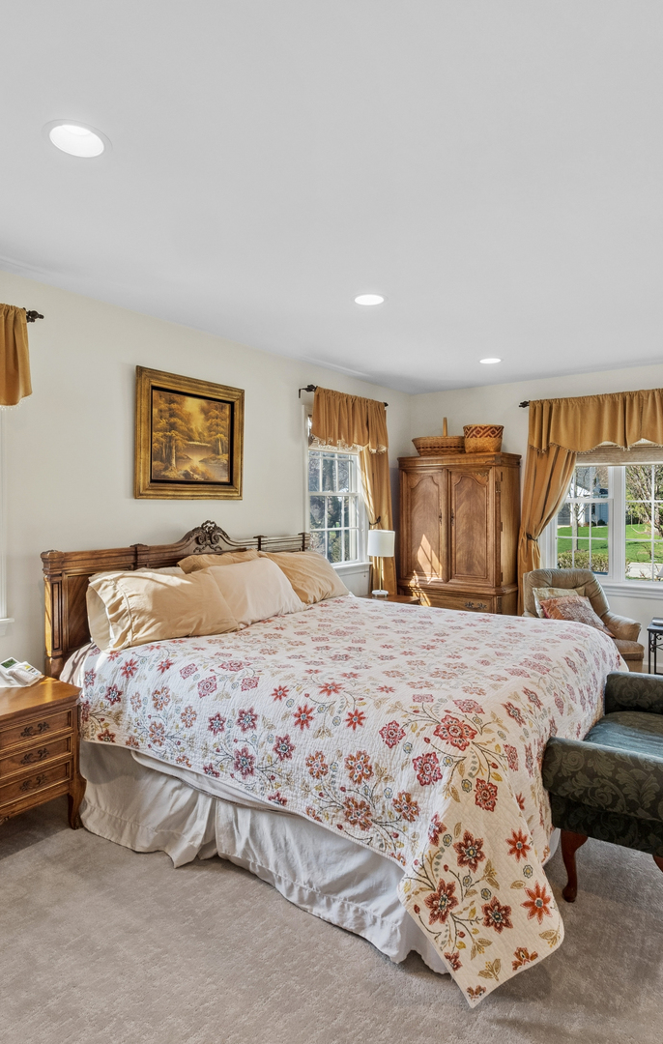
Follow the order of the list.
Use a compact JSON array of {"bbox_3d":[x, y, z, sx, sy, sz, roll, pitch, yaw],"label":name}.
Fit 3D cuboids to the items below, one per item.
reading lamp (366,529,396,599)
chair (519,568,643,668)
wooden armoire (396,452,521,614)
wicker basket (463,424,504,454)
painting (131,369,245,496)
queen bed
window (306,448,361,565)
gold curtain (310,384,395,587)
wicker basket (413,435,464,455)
[{"bbox_3d":[0.418,0.338,4.802,0.245,0.550,0.245,0,2,0],"label":"reading lamp"},{"bbox_3d":[1.845,0.792,4.286,0.730,0.820,0.810,0,2,4],"label":"chair"},{"bbox_3d":[1.161,0.286,5.203,1.000,1.755,0.500,2,3,36],"label":"wooden armoire"},{"bbox_3d":[1.276,-0.683,4.734,0.330,0.250,0.330,0,1,26],"label":"wicker basket"},{"bbox_3d":[-0.856,-0.514,3.505,0.060,0.745,0.830,2,3,36],"label":"painting"},{"bbox_3d":[0.062,0.648,2.940,2.240,1.223,2.070,2,3,36],"label":"queen bed"},{"bbox_3d":[0.032,-0.224,4.608,0.110,1.200,0.720,0,1,40],"label":"window"},{"bbox_3d":[0.201,-0.009,4.848,0.180,2.120,1.240,2,3,36],"label":"gold curtain"},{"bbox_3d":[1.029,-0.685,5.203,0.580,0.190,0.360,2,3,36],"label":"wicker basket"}]

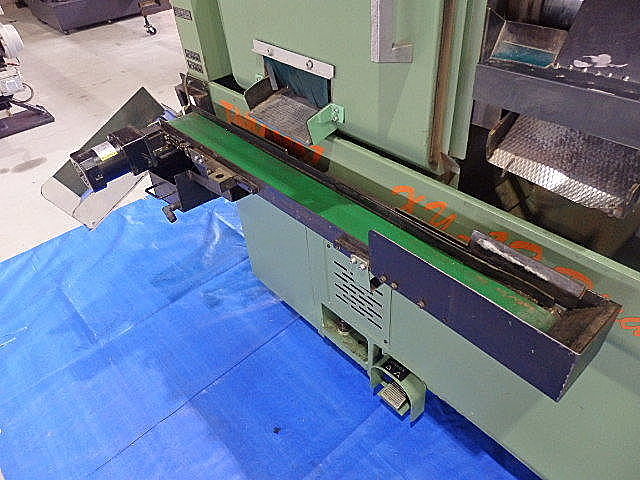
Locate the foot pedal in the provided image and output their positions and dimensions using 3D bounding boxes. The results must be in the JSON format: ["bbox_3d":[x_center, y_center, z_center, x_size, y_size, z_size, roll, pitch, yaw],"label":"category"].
[{"bbox_3d":[0.256,0.536,1.580,0.078,0.025,0.081,-38,50,-22],"label":"foot pedal"}]

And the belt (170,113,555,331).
[{"bbox_3d":[-0.040,-0.118,1.216,0.100,0.040,1.297,-33,47,-28],"label":"belt"}]

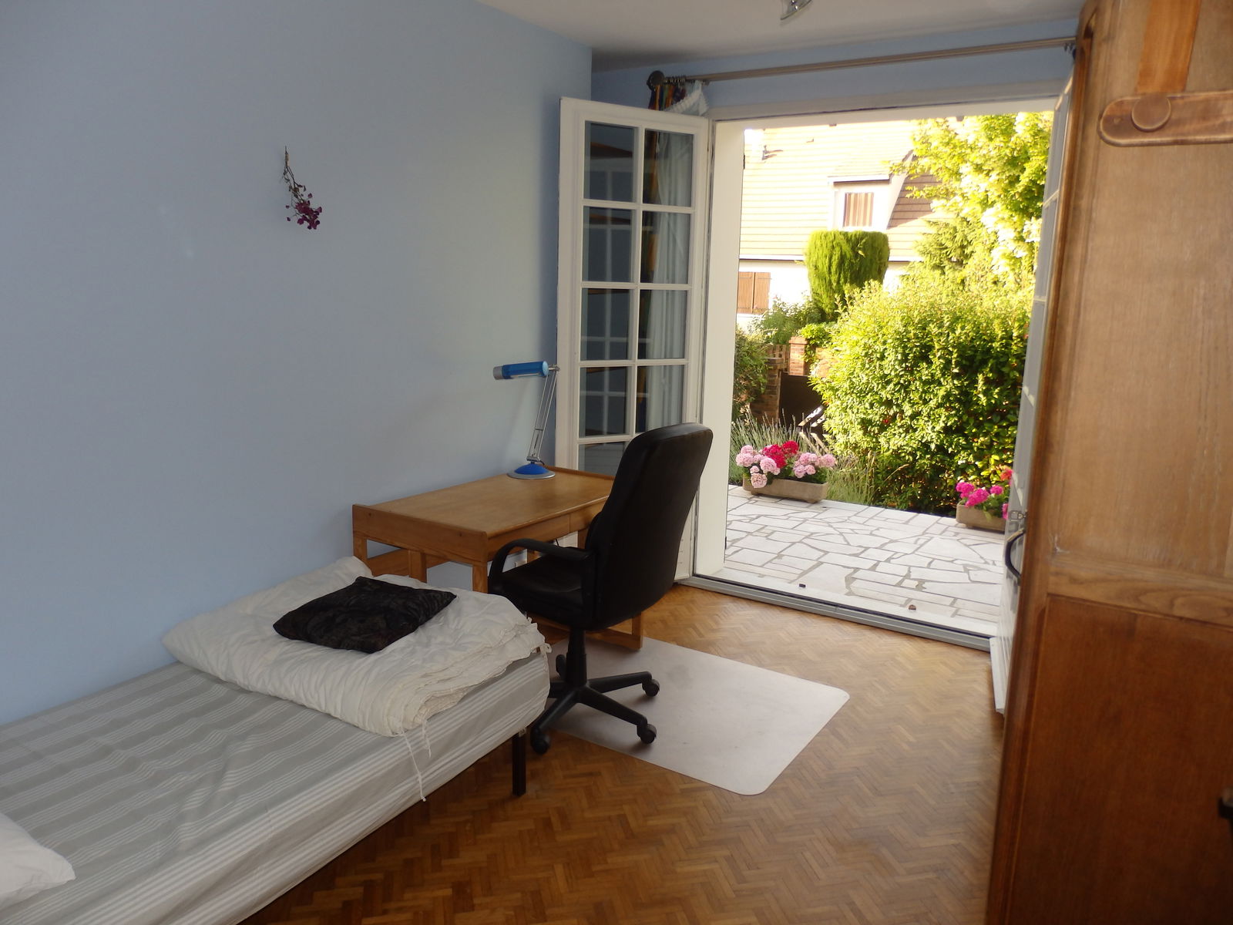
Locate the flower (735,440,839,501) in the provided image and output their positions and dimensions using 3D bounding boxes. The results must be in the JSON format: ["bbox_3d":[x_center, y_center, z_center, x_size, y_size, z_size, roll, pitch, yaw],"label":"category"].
[{"bbox_3d":[1.278,0.038,6.643,0.740,0.440,0.300,8,13,29],"label":"flower"}]

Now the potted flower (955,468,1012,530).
[{"bbox_3d":[2.584,0.232,5.827,0.660,0.420,0.300,8,13,29],"label":"potted flower"}]

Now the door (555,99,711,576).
[{"bbox_3d":[0.056,-0.467,4.092,0.735,2.175,0.060,-4,12,-27],"label":"door"}]

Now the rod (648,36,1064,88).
[{"bbox_3d":[0.977,-1.615,3.595,1.930,0.085,0.100,8,13,29],"label":"rod"}]

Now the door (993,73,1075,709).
[{"bbox_3d":[1.528,-0.242,3.208,0.080,2.160,0.730,6,12,20],"label":"door"}]

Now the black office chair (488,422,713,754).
[{"bbox_3d":[-0.091,0.370,3.046,0.670,1.050,0.600,8,13,29],"label":"black office chair"}]

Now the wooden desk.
[{"bbox_3d":[-0.396,0.463,3.337,0.570,0.745,1.020,8,13,29],"label":"wooden desk"}]

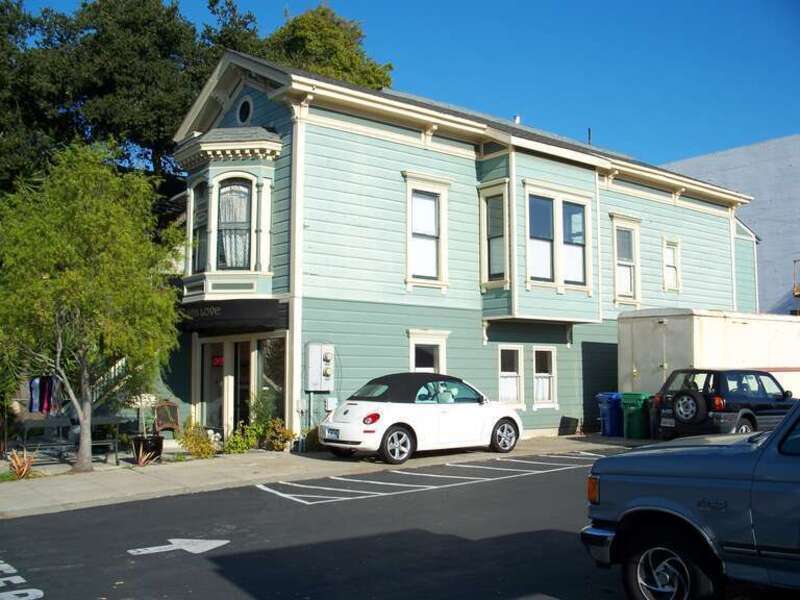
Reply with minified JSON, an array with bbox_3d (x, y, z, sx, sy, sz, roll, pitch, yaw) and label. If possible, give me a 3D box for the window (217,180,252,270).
[{"bbox_3d":[-3.303,-1.492,17.159,0.730,1.818,0.150,-1,-6,5],"label":"window"}]

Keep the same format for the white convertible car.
[{"bbox_3d":[0.456,2.058,15.440,4.130,1.500,1.730,4,-7,-39],"label":"white convertible car"}]

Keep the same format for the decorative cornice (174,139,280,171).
[{"bbox_3d":[-3.851,-2.879,17.911,1.300,0.428,3.050,4,-7,-39],"label":"decorative cornice"}]

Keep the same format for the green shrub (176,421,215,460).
[{"bbox_3d":[-3.613,2.441,15.224,0.680,0.670,0.646,-1,-6,5],"label":"green shrub"}]

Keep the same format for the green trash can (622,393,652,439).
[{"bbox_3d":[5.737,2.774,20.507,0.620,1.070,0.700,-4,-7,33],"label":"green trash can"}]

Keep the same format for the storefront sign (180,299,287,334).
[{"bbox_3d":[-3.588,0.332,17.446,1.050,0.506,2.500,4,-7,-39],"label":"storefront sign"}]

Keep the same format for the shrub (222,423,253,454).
[{"bbox_3d":[-3.021,2.540,15.900,0.540,0.600,0.513,-1,-6,5],"label":"shrub"}]

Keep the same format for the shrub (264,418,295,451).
[{"bbox_3d":[-2.323,2.569,16.214,0.560,0.600,0.532,-1,-6,5],"label":"shrub"}]

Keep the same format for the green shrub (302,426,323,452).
[{"bbox_3d":[-1.595,2.616,16.096,0.460,0.480,0.437,-1,-6,5],"label":"green shrub"}]

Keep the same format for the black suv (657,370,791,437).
[{"bbox_3d":[7.506,2.378,18.957,4.120,1.660,1.700,4,-7,-40],"label":"black suv"}]

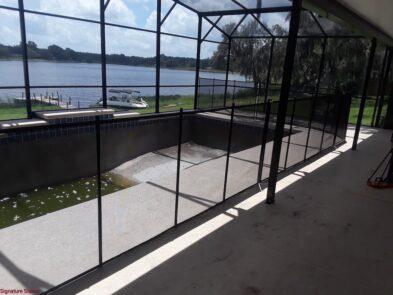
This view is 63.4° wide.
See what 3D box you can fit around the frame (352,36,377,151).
[{"bbox_3d":[3.615,-1.093,6.841,0.074,2.390,0.074,14,18,37],"label":"frame"}]

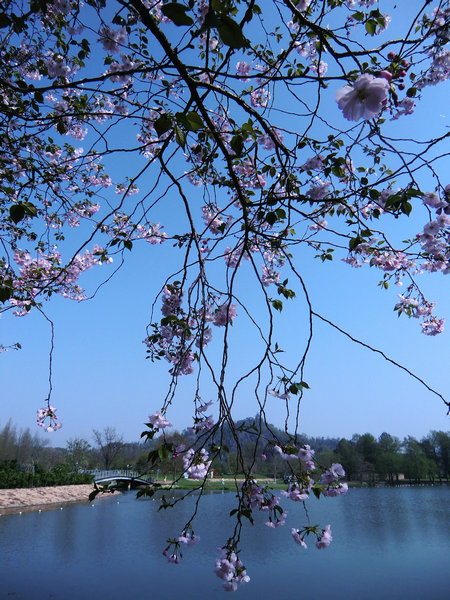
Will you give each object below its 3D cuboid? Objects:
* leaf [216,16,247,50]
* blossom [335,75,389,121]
[{"bbox_3d":[0.010,-0.398,0.620,0.046,0.016,0.052,-1,-57,1],"label":"leaf"},{"bbox_3d":[0.128,-0.189,0.390,0.050,0.026,0.044,-10,-69,22],"label":"blossom"}]

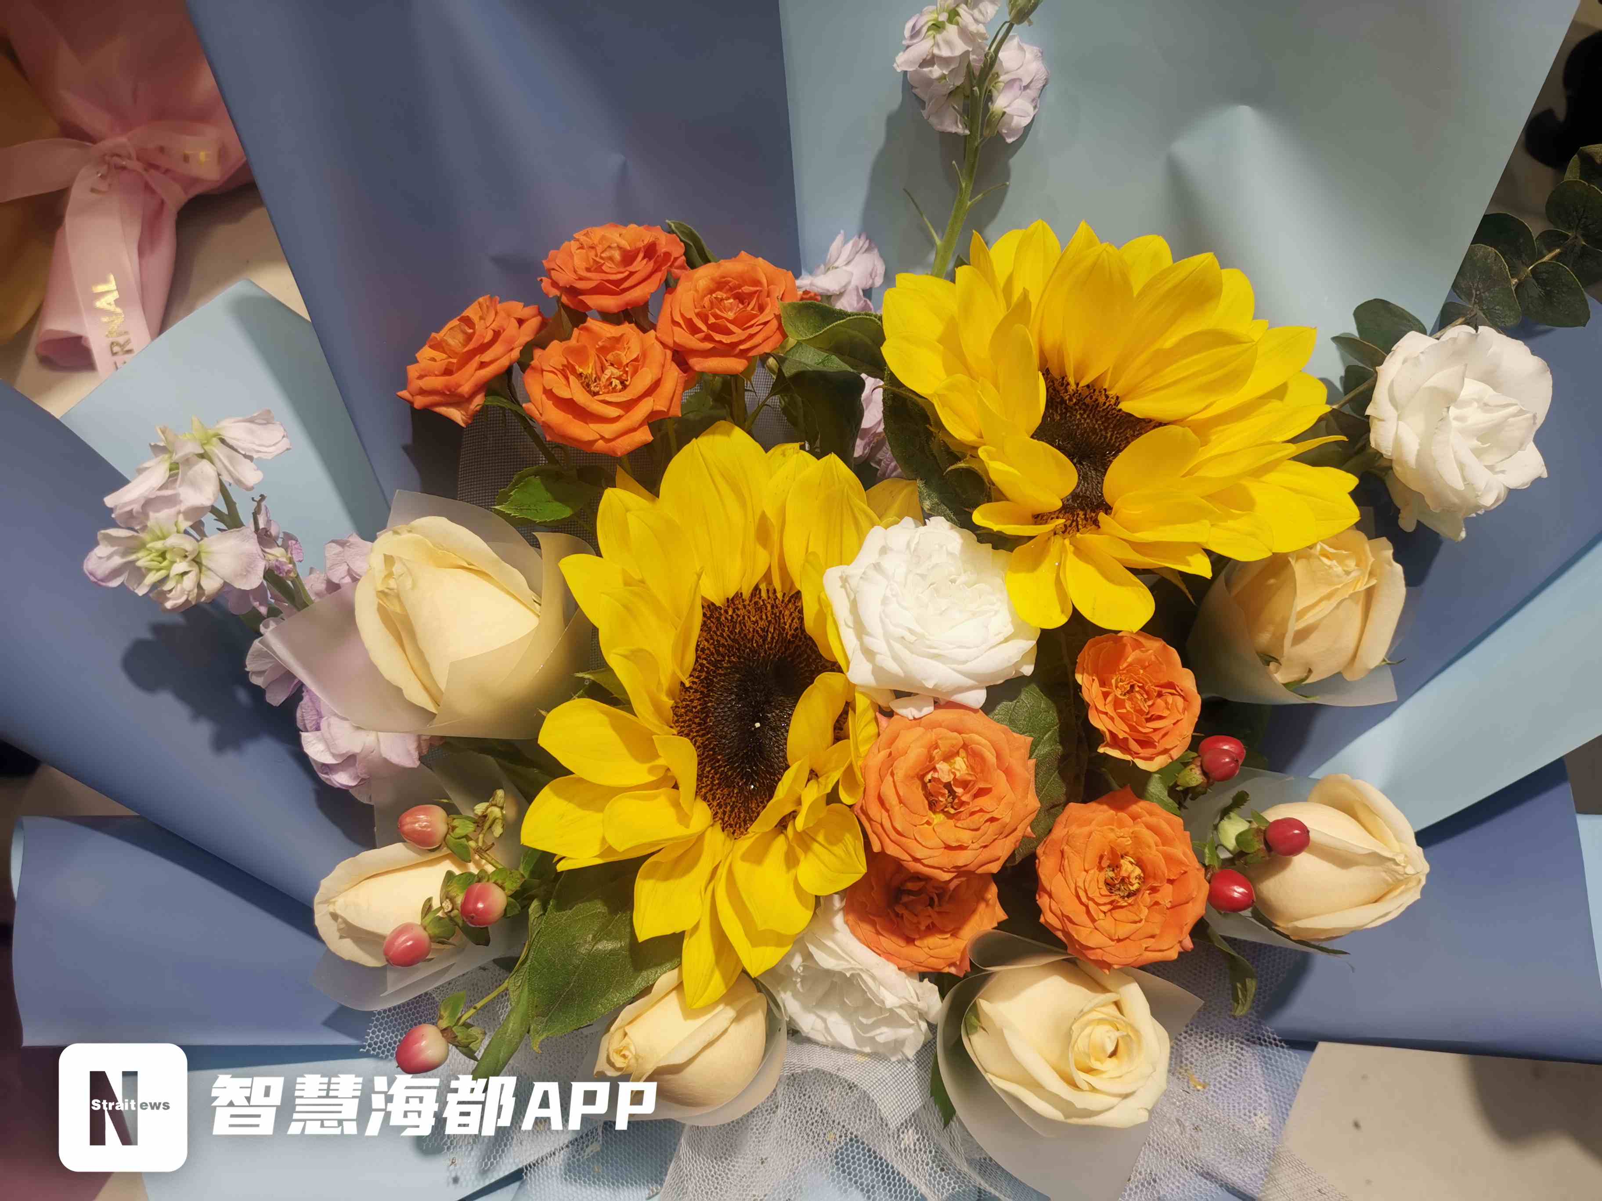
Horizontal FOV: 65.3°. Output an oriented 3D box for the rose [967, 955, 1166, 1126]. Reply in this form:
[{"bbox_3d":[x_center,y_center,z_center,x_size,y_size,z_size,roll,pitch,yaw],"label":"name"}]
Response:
[{"bbox_3d":[0.077,0.130,0.365,0.055,0.052,0.050,0,72,-9],"label":"rose"}]

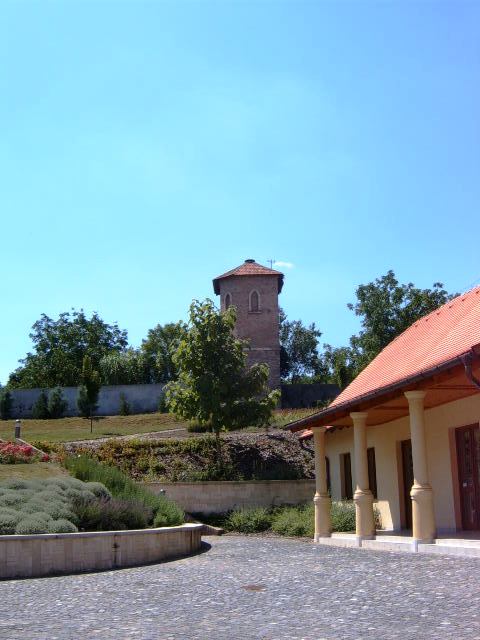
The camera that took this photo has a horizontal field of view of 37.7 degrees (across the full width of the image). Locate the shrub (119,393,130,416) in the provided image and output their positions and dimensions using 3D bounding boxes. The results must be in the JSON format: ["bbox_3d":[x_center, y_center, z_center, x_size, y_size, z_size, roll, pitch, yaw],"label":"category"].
[{"bbox_3d":[-8.087,5.913,49.196,0.840,1.687,0.840,3,-16,-9],"label":"shrub"}]

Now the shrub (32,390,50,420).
[{"bbox_3d":[-13.969,5.912,49.197,1.120,1.968,1.120,4,-16,-15],"label":"shrub"}]

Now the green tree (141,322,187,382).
[{"bbox_3d":[-6.672,3.483,61.275,4.012,6.767,4.012,2,-15,-6],"label":"green tree"}]

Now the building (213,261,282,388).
[{"bbox_3d":[0.573,0.792,53.718,4.678,11.680,4.678,5,-16,-16],"label":"building"}]

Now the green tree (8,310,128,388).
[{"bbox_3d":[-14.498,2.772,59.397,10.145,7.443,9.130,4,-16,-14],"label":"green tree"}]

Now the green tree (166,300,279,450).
[{"bbox_3d":[-0.709,2.141,28.453,4.400,6.127,4.268,0,-15,-1],"label":"green tree"}]

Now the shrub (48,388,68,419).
[{"bbox_3d":[-12.719,5.774,49.234,1.401,2.253,1.401,4,-16,-14],"label":"shrub"}]

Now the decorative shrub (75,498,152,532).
[{"bbox_3d":[-2.116,3.269,11.754,1.305,0.548,1.109,3,-16,-9],"label":"decorative shrub"}]

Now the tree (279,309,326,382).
[{"bbox_3d":[5.468,2.778,61.469,4.199,7.885,4.199,-1,-15,5],"label":"tree"}]

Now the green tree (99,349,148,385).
[{"bbox_3d":[-9.771,4.467,58.930,4.194,4.260,3.984,3,-16,-9],"label":"green tree"}]

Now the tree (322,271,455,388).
[{"bbox_3d":[12.215,1.061,57.793,10.858,10.859,9.772,-3,-16,12],"label":"tree"}]

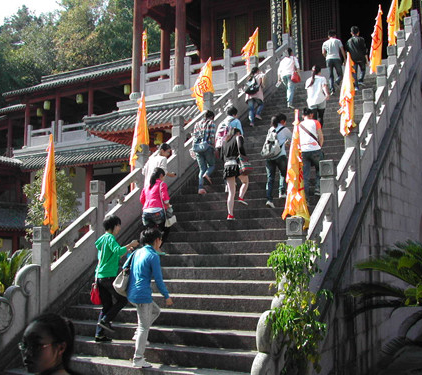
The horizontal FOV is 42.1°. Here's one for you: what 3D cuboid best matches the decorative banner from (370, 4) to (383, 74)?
[{"bbox_3d":[3.302,-2.952,10.950,0.320,1.400,0.200,-2,-6,17],"label":"decorative banner"}]

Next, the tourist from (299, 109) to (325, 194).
[{"bbox_3d":[1.720,-0.559,9.300,0.480,1.620,0.420,-2,-6,22],"label":"tourist"}]

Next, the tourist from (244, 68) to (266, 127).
[{"bbox_3d":[1.038,-2.174,13.099,0.450,1.470,0.480,-4,-9,30],"label":"tourist"}]

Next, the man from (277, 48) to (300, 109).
[{"bbox_3d":[1.981,-2.736,13.855,0.480,1.540,0.460,-5,-9,30],"label":"man"}]

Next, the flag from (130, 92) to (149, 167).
[{"bbox_3d":[-1.355,-1.099,10.400,0.400,1.380,0.200,0,-5,5],"label":"flag"}]

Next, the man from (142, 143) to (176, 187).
[{"bbox_3d":[-0.913,0.071,9.549,0.500,1.580,0.550,-6,-10,40],"label":"man"}]

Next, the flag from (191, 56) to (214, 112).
[{"bbox_3d":[-0.197,-2.383,12.700,0.500,1.300,0.200,-1,-6,8],"label":"flag"}]

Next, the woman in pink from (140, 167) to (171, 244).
[{"bbox_3d":[-0.807,0.457,8.053,0.460,1.530,0.450,-4,-9,26],"label":"woman in pink"}]

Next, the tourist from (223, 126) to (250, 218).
[{"bbox_3d":[0.412,-0.221,9.237,0.440,1.570,0.460,-5,-9,30],"label":"tourist"}]

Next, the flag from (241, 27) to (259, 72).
[{"bbox_3d":[1.079,-3.771,15.000,0.480,1.270,0.200,0,-5,6],"label":"flag"}]

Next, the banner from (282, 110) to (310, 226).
[{"bbox_3d":[0.924,-0.202,6.000,0.280,1.280,0.200,-5,-9,30],"label":"banner"}]

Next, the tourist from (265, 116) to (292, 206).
[{"bbox_3d":[1.130,-0.439,9.188,0.440,1.610,0.480,-5,-9,35],"label":"tourist"}]

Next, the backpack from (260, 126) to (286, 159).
[{"bbox_3d":[0.999,-0.731,8.920,0.320,0.460,0.220,-5,-27,36],"label":"backpack"}]

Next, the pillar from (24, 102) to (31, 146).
[{"bbox_3d":[-9.004,-3.053,26.860,0.210,2.242,0.210,-4,-9,29],"label":"pillar"}]

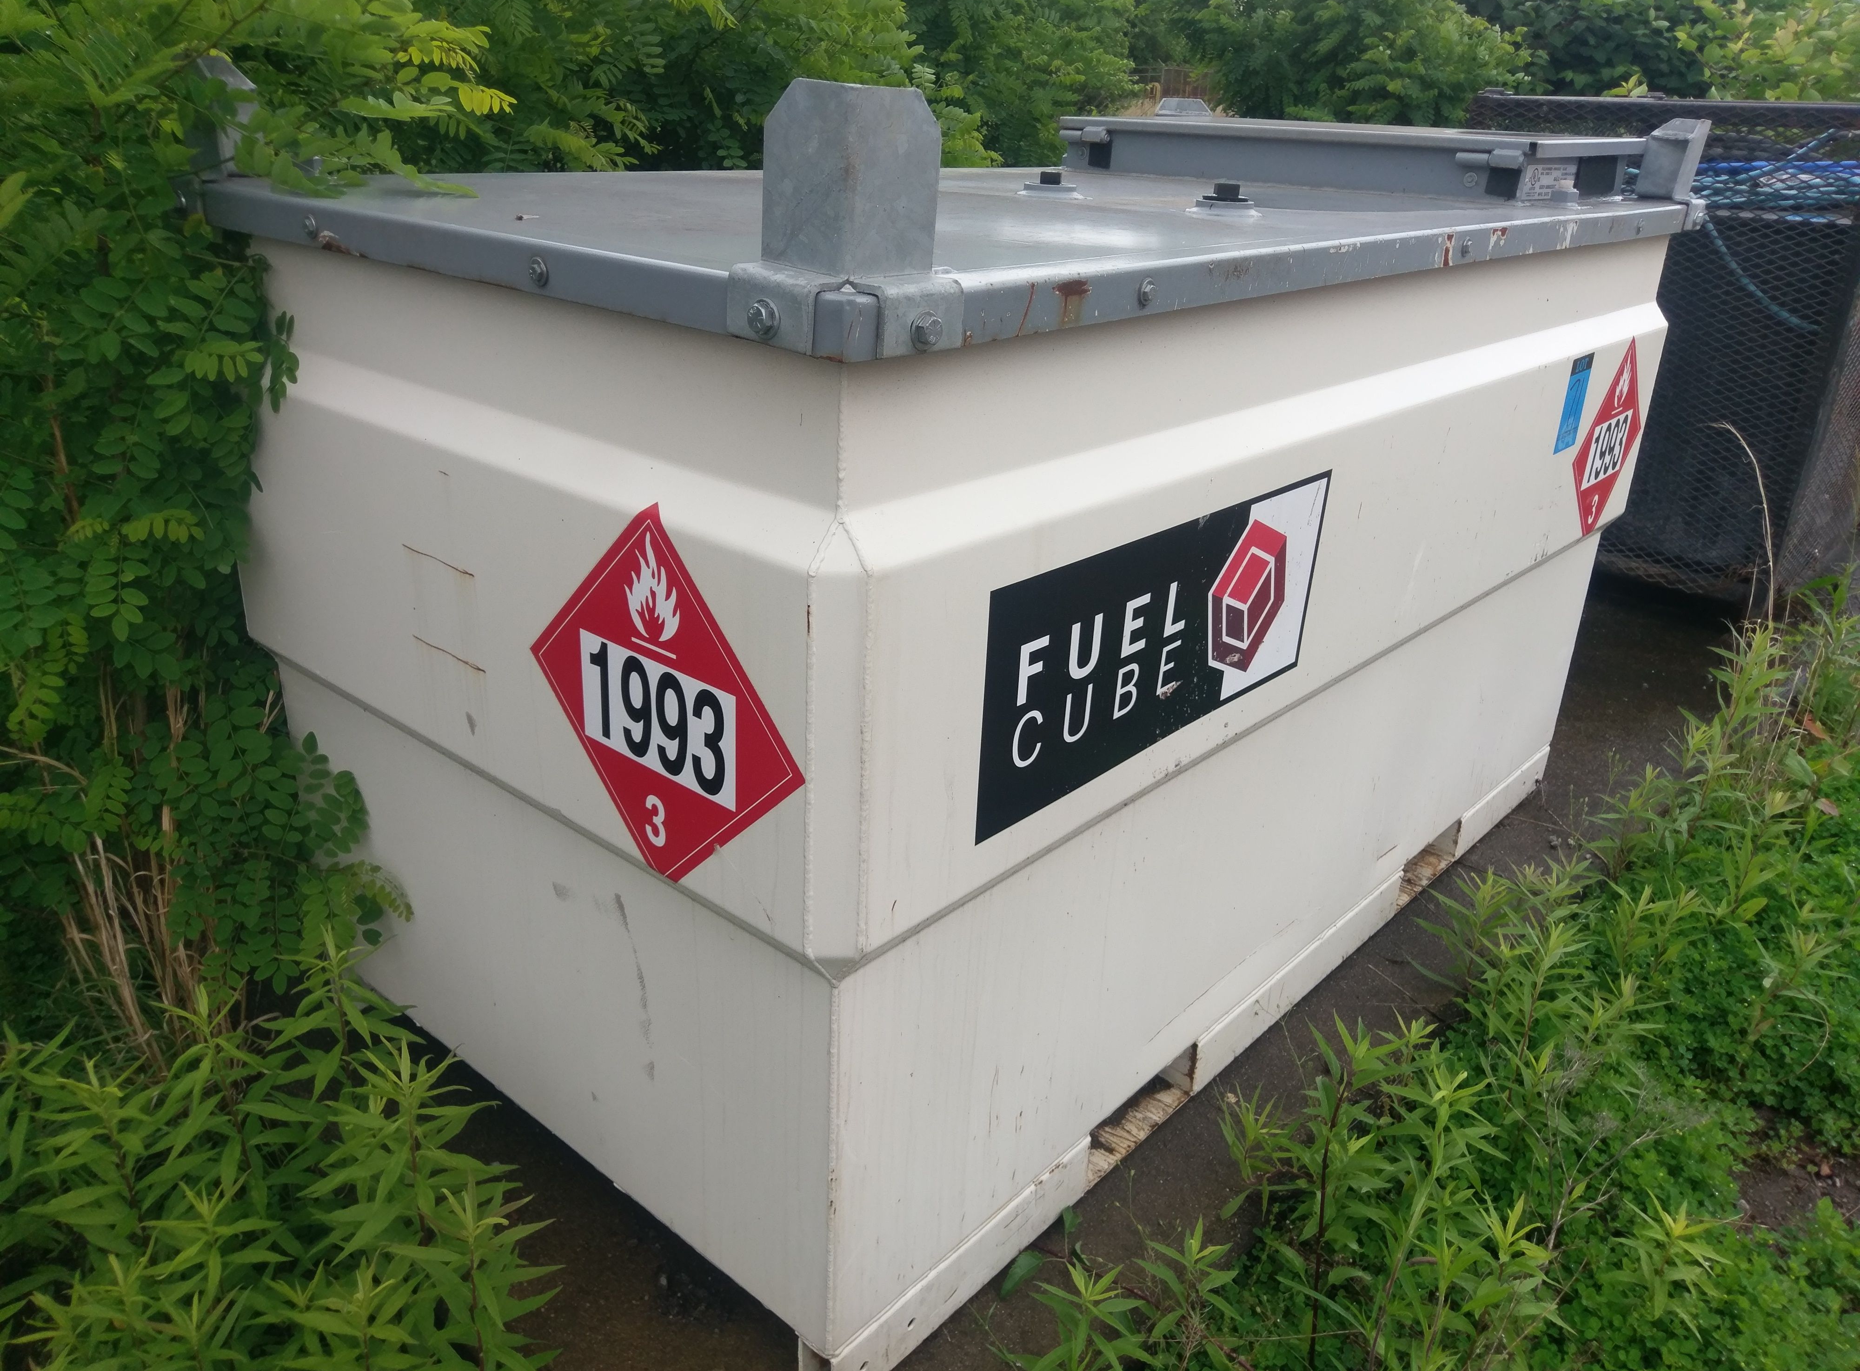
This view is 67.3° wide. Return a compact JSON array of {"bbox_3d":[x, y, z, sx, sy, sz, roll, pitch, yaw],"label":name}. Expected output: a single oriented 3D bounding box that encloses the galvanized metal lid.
[{"bbox_3d":[0.244,-0.764,2.054,1.103,0.188,2.156,21,29,37],"label":"galvanized metal lid"}]

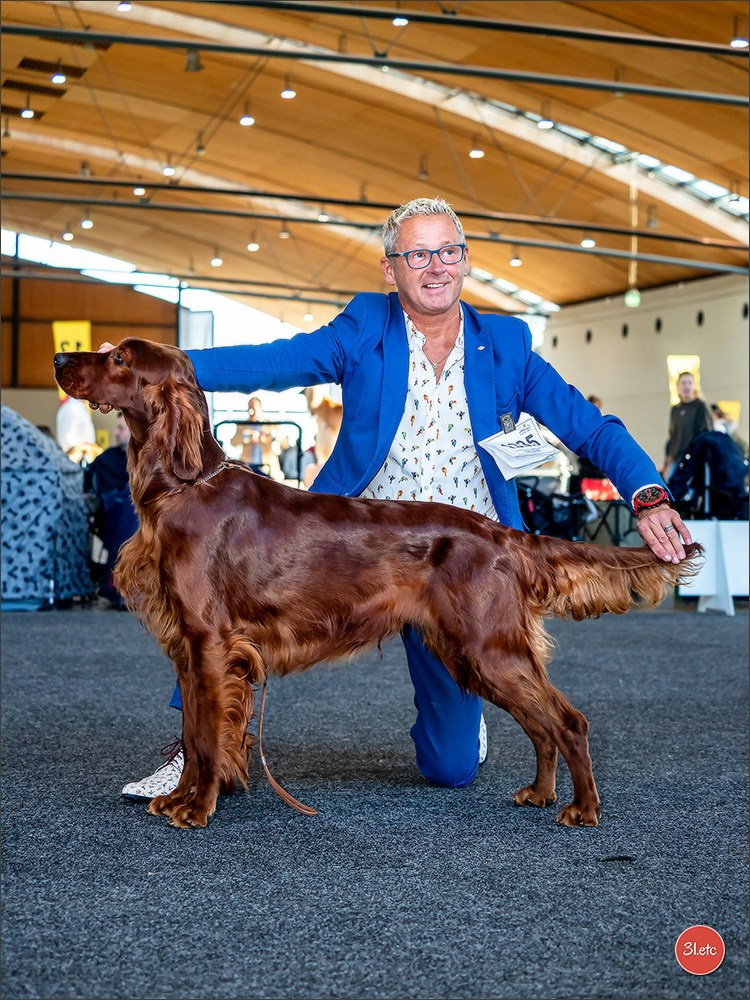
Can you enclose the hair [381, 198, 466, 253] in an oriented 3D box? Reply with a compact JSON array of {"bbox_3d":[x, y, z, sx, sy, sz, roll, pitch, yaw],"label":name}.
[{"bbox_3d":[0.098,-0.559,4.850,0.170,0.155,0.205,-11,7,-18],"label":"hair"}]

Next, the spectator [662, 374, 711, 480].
[{"bbox_3d":[2.772,-0.253,20.500,0.500,1.730,0.340,0,0,23],"label":"spectator"}]

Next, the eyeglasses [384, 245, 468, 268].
[{"bbox_3d":[0.099,-0.503,4.804,0.142,0.045,0.145,-11,7,-18],"label":"eyeglasses"}]

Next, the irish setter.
[{"bbox_3d":[0.005,0.153,4.380,1.220,0.905,0.280,0,0,-5],"label":"irish setter"}]

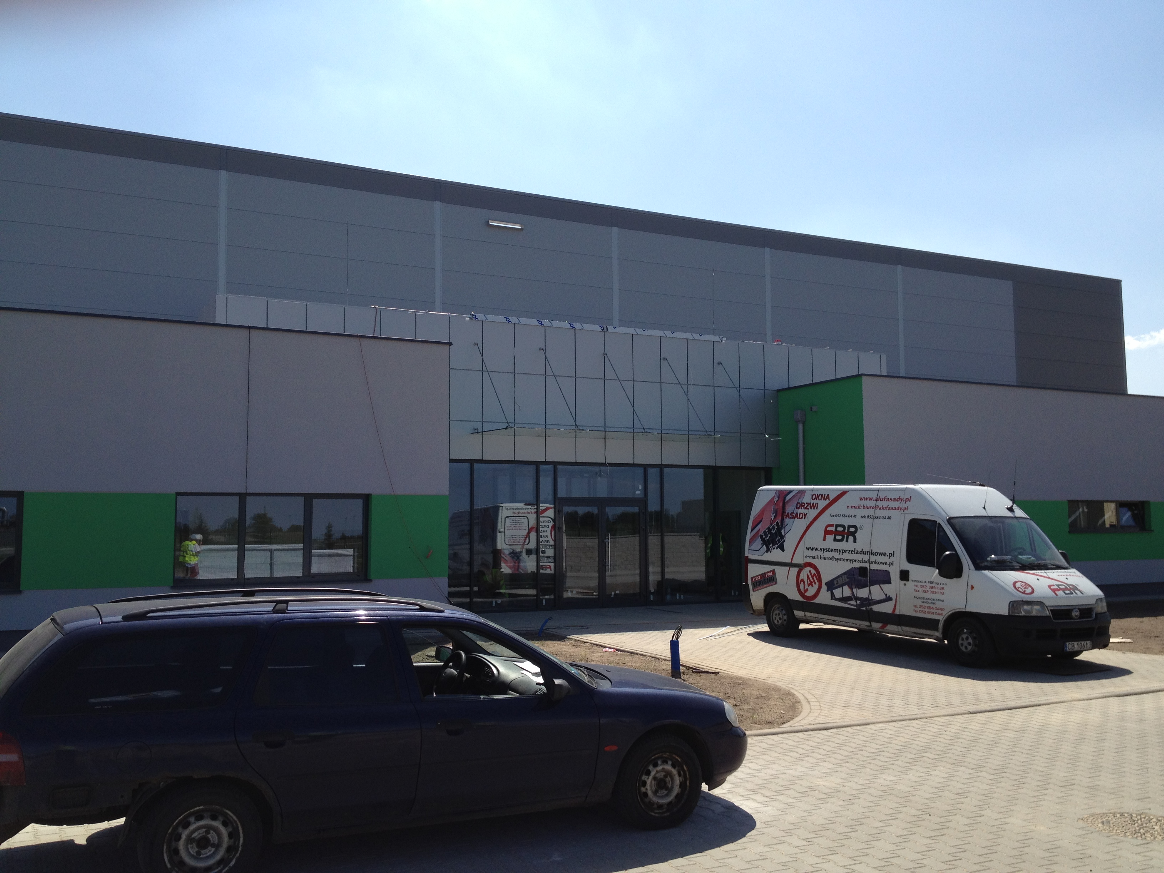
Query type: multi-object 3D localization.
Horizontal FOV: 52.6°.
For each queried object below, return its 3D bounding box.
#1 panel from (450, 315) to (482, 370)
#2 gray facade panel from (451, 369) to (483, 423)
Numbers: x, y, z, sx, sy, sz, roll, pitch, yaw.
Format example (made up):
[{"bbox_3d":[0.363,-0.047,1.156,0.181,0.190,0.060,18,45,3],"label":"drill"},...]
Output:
[{"bbox_3d":[-2.220,-1.746,22.418,0.675,0.976,0.050,2,-5,-30],"label":"panel"},{"bbox_3d":[-2.197,-0.770,22.227,0.673,0.959,0.080,2,-5,-29],"label":"gray facade panel"}]

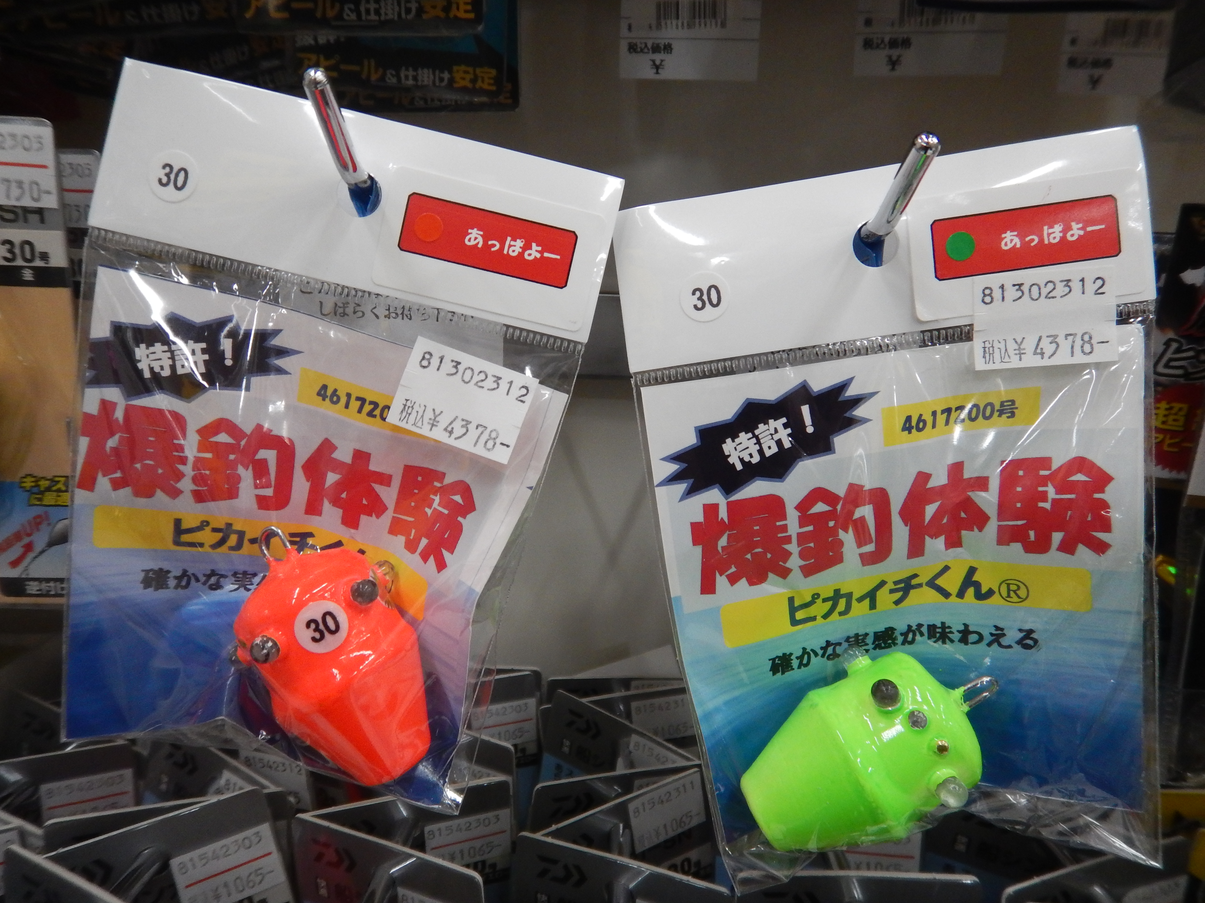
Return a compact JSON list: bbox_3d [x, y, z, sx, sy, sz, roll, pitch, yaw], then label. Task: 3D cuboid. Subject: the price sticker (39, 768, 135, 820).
[{"bbox_3d":[-0.148,0.101,0.241,0.023,0.016,0.001,-3,13,-25],"label":"price sticker"}]

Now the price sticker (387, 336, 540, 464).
[{"bbox_3d":[-0.025,-0.009,0.147,0.023,0.016,0.001,21,0,0],"label":"price sticker"}]

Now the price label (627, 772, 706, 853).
[{"bbox_3d":[0.018,0.100,0.229,0.023,0.016,0.001,-14,15,-25],"label":"price label"}]

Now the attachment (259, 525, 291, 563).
[{"bbox_3d":[-0.058,0.016,0.148,0.005,0.006,0.002,-26,6,3],"label":"attachment"}]

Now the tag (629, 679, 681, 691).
[{"bbox_3d":[0.022,0.092,0.308,0.023,0.016,0.001,-2,12,-5],"label":"tag"}]

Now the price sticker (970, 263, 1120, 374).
[{"bbox_3d":[0.076,-0.023,0.143,0.023,0.016,0.001,-4,6,6],"label":"price sticker"}]

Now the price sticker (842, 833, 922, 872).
[{"bbox_3d":[0.081,0.118,0.245,0.023,0.016,0.001,2,12,7],"label":"price sticker"}]

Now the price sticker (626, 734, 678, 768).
[{"bbox_3d":[0.017,0.095,0.247,0.023,0.016,0.001,15,18,32],"label":"price sticker"}]

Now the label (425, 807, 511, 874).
[{"bbox_3d":[-0.036,0.105,0.225,0.023,0.016,0.001,-5,19,-20],"label":"label"}]

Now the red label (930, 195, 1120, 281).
[{"bbox_3d":[0.072,-0.036,0.143,0.032,0.010,0.001,-8,6,3],"label":"red label"}]

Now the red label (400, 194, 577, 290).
[{"bbox_3d":[-0.020,-0.037,0.146,0.031,0.010,0.001,14,7,4],"label":"red label"}]

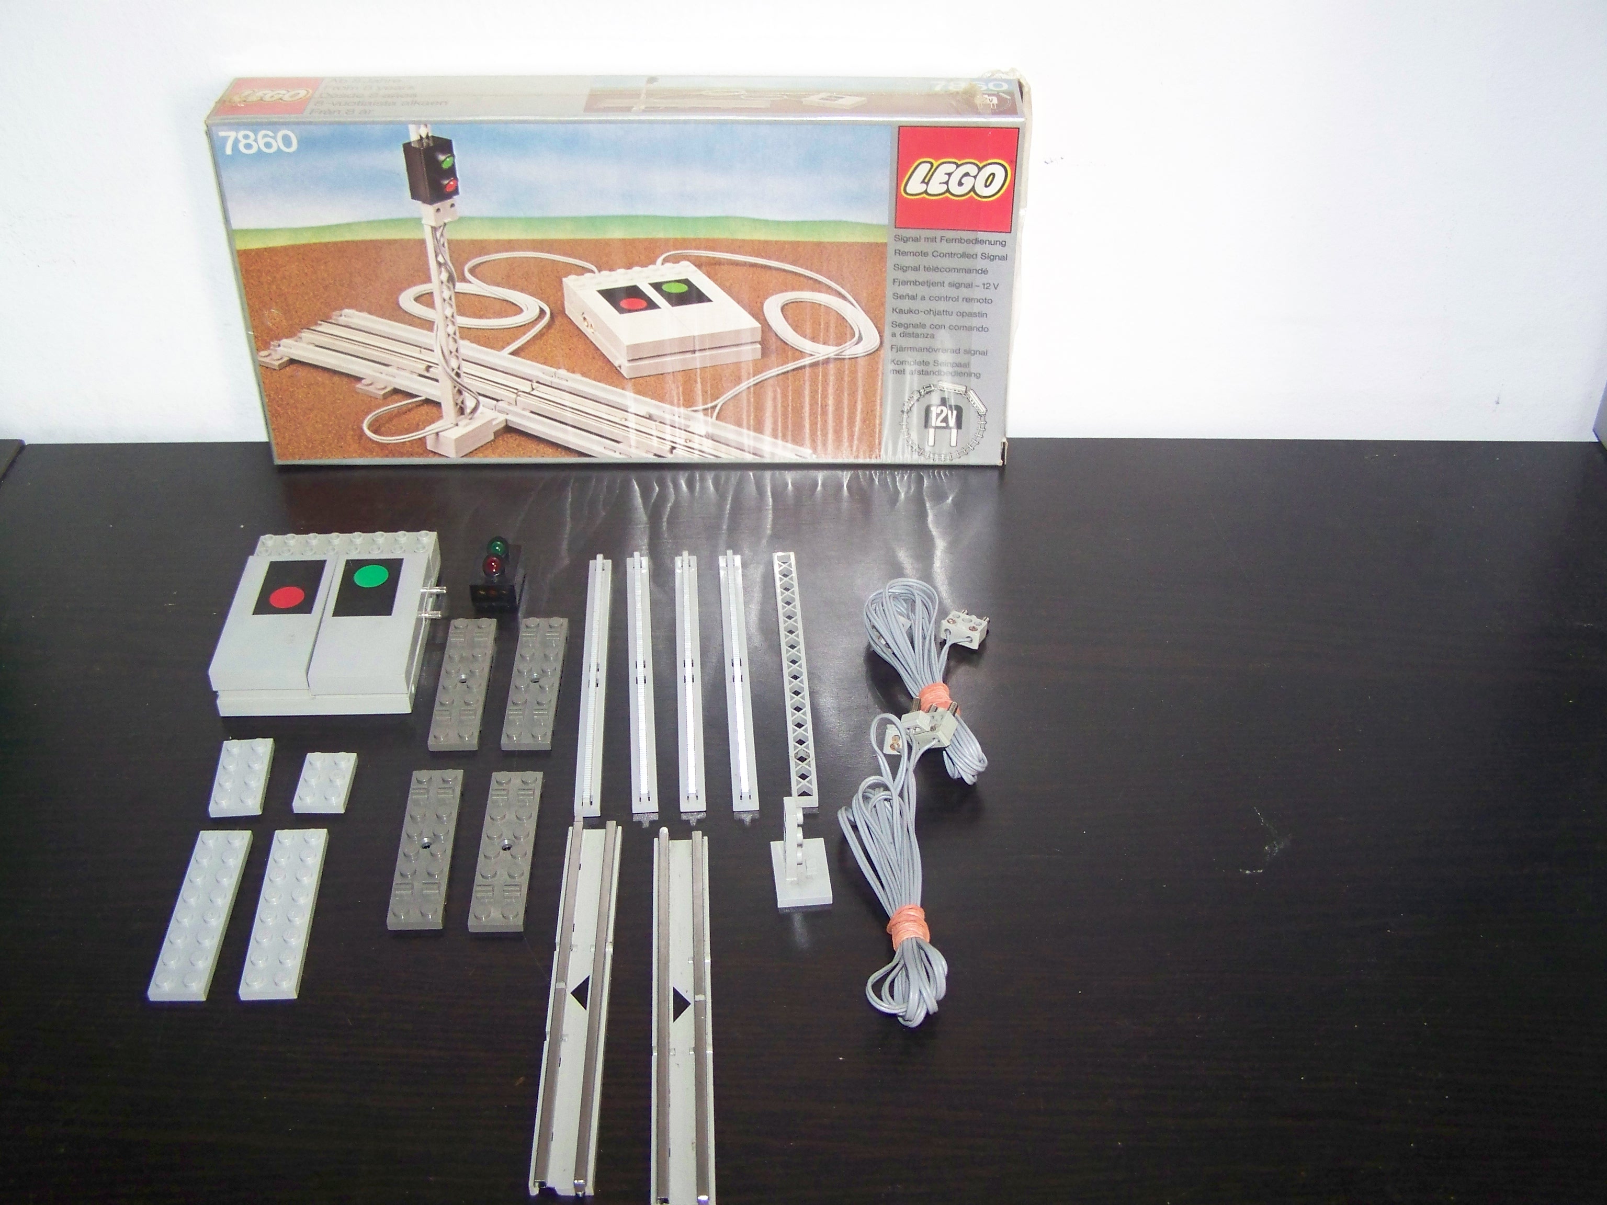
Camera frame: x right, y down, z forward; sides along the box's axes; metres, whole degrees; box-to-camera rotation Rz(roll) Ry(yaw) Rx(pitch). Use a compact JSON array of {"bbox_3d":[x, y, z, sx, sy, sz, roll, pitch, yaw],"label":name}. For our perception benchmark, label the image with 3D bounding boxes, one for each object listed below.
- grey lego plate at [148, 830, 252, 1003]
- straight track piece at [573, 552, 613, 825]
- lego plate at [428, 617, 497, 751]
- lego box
[{"bbox_3d":[-0.177,0.091,0.521,0.016,0.005,0.064,0,39,-2],"label":"grey lego plate"},{"bbox_3d":[-0.072,0.025,0.606,0.008,0.007,0.128,-1,39,-3],"label":"straight track piece"},{"bbox_3d":[-0.116,0.027,0.606,0.016,0.005,0.064,-1,39,-2],"label":"lego plate"},{"bbox_3d":[-0.066,-0.125,0.681,0.289,0.145,0.040,0,39,-1],"label":"lego box"}]

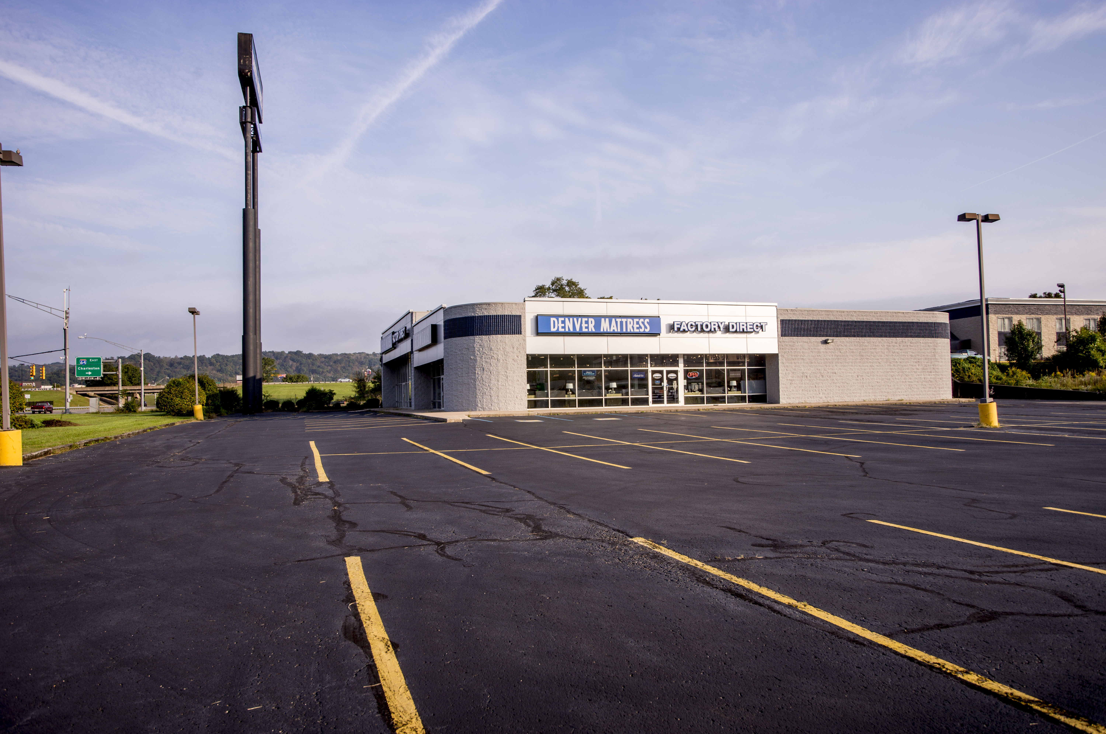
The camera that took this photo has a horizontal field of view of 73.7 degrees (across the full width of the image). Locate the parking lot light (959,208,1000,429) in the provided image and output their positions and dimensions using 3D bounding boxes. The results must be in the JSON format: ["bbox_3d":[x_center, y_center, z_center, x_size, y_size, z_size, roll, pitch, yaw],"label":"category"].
[{"bbox_3d":[14.024,-1.533,23.980,1.500,6.900,0.580,0,-3,-19],"label":"parking lot light"}]

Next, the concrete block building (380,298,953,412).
[{"bbox_3d":[5.295,-0.478,59.191,33.800,6.950,36.800,0,-3,-19],"label":"concrete block building"}]

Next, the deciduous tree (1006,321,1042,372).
[{"bbox_3d":[37.329,-1.674,59.002,2.650,4.150,2.650,-3,-3,32],"label":"deciduous tree"}]

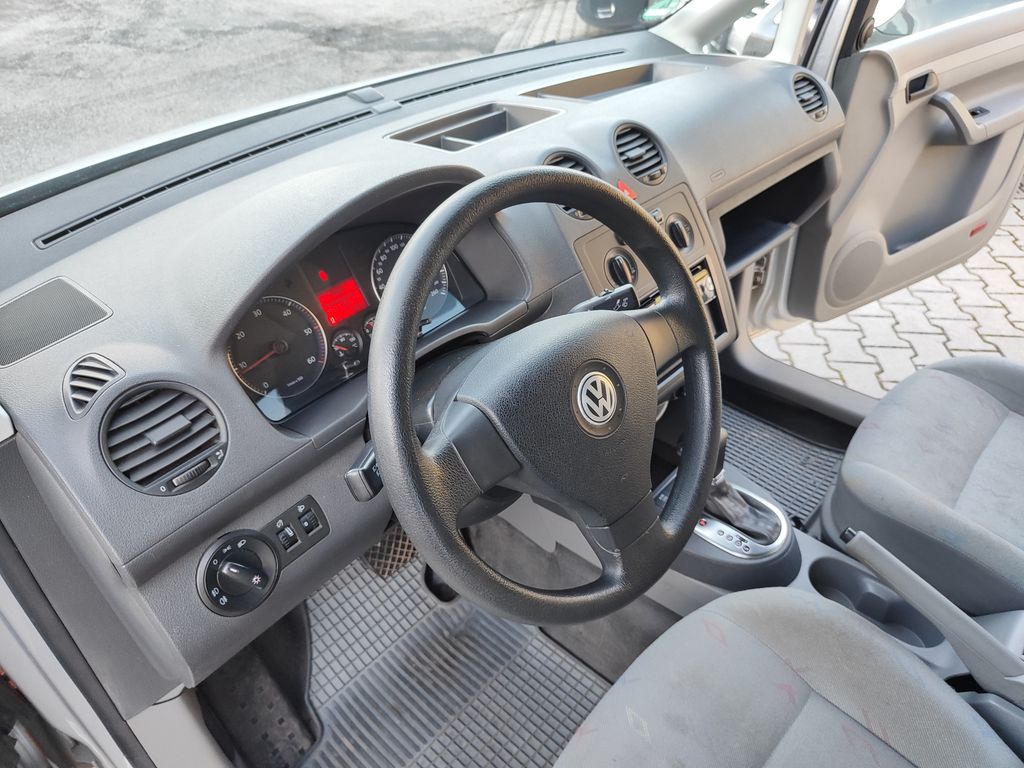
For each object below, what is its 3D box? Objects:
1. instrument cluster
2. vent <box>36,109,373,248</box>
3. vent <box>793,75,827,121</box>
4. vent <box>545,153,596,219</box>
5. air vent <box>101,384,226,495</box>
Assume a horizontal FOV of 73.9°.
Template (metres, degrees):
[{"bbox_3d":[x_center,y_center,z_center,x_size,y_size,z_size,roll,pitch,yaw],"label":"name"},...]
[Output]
[{"bbox_3d":[-0.173,-0.095,0.781,0.320,0.152,0.050,-34,21,-34],"label":"instrument cluster"},{"bbox_3d":[-0.392,-0.313,0.963,0.042,0.020,0.560,22,45,27],"label":"vent"},{"bbox_3d":[0.549,-0.530,1.269,0.095,0.095,0.030,-34,6,-32],"label":"vent"},{"bbox_3d":[0.074,-0.245,0.858,0.094,0.030,0.094,-34,92,-34],"label":"vent"},{"bbox_3d":[-0.292,0.047,0.573,0.095,0.095,0.030,-35,6,-37],"label":"air vent"}]

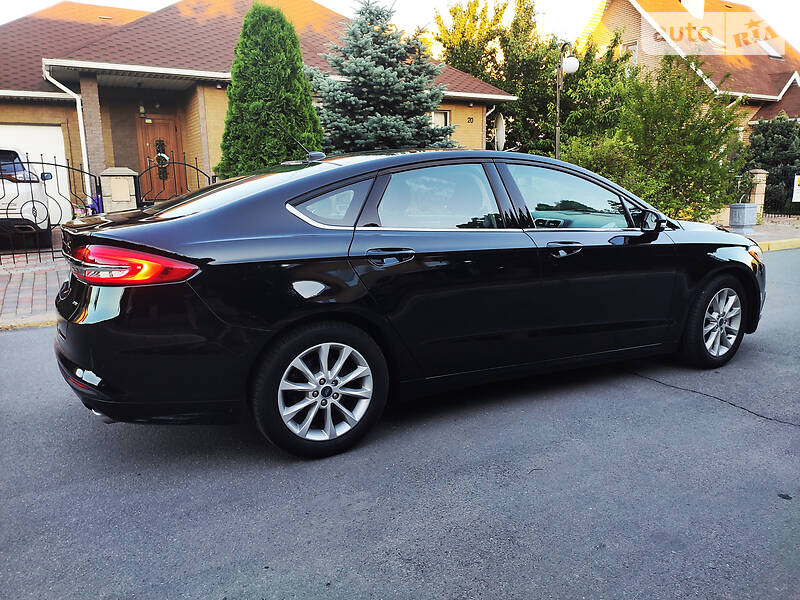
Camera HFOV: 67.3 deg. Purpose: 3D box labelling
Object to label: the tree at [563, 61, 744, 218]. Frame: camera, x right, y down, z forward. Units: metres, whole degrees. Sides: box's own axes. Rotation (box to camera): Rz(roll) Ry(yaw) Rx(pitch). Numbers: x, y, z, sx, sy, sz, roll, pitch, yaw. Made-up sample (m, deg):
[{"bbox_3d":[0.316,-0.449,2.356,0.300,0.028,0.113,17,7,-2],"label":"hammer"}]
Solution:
[{"bbox_3d":[7.216,-4.325,16.993,4.800,4.850,4.500,-6,10,-28],"label":"tree"}]

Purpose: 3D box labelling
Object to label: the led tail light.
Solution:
[{"bbox_3d":[-1.095,-0.148,2.449,0.460,0.170,0.430,-6,10,-28],"label":"led tail light"}]

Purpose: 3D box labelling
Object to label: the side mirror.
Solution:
[{"bbox_3d":[1.472,-0.462,3.493,0.130,0.150,0.200,-6,10,-28],"label":"side mirror"}]

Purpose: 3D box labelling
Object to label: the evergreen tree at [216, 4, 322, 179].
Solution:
[{"bbox_3d":[-2.904,-3.898,13.297,2.250,4.990,2.250,-6,11,-27],"label":"evergreen tree"}]

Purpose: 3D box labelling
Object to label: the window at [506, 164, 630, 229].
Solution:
[{"bbox_3d":[0.992,-0.593,3.450,0.790,0.400,0.070,-6,-15,-28],"label":"window"}]

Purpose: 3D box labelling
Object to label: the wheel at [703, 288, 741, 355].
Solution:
[{"bbox_3d":[2.135,0.140,4.134,0.465,0.465,0.180,-7,11,-32],"label":"wheel"}]

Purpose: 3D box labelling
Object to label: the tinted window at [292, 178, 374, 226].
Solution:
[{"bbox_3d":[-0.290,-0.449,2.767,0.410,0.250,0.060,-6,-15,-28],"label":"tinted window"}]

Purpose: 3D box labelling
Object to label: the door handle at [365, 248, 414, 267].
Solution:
[{"bbox_3d":[-0.046,-0.198,2.797,0.240,0.080,0.055,-6,11,-27],"label":"door handle"}]

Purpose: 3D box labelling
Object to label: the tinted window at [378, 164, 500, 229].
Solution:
[{"bbox_3d":[0.195,-0.534,3.040,0.690,0.345,0.050,-6,-14,-27],"label":"tinted window"}]

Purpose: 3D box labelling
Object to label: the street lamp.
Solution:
[{"bbox_3d":[3.466,-3.193,12.610,0.340,4.260,0.500,-6,10,-28],"label":"street lamp"}]

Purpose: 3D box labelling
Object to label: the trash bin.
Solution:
[{"bbox_3d":[8.527,-2.011,14.917,0.600,0.770,0.600,-6,11,-27],"label":"trash bin"}]

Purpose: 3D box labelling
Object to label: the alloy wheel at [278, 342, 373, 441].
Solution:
[{"bbox_3d":[-0.376,0.408,2.830,0.465,0.465,0.180,-6,11,-27],"label":"alloy wheel"}]

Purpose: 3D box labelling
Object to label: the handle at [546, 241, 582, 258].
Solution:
[{"bbox_3d":[0.901,-0.277,3.293,0.240,0.080,0.055,-6,11,-27],"label":"handle"}]

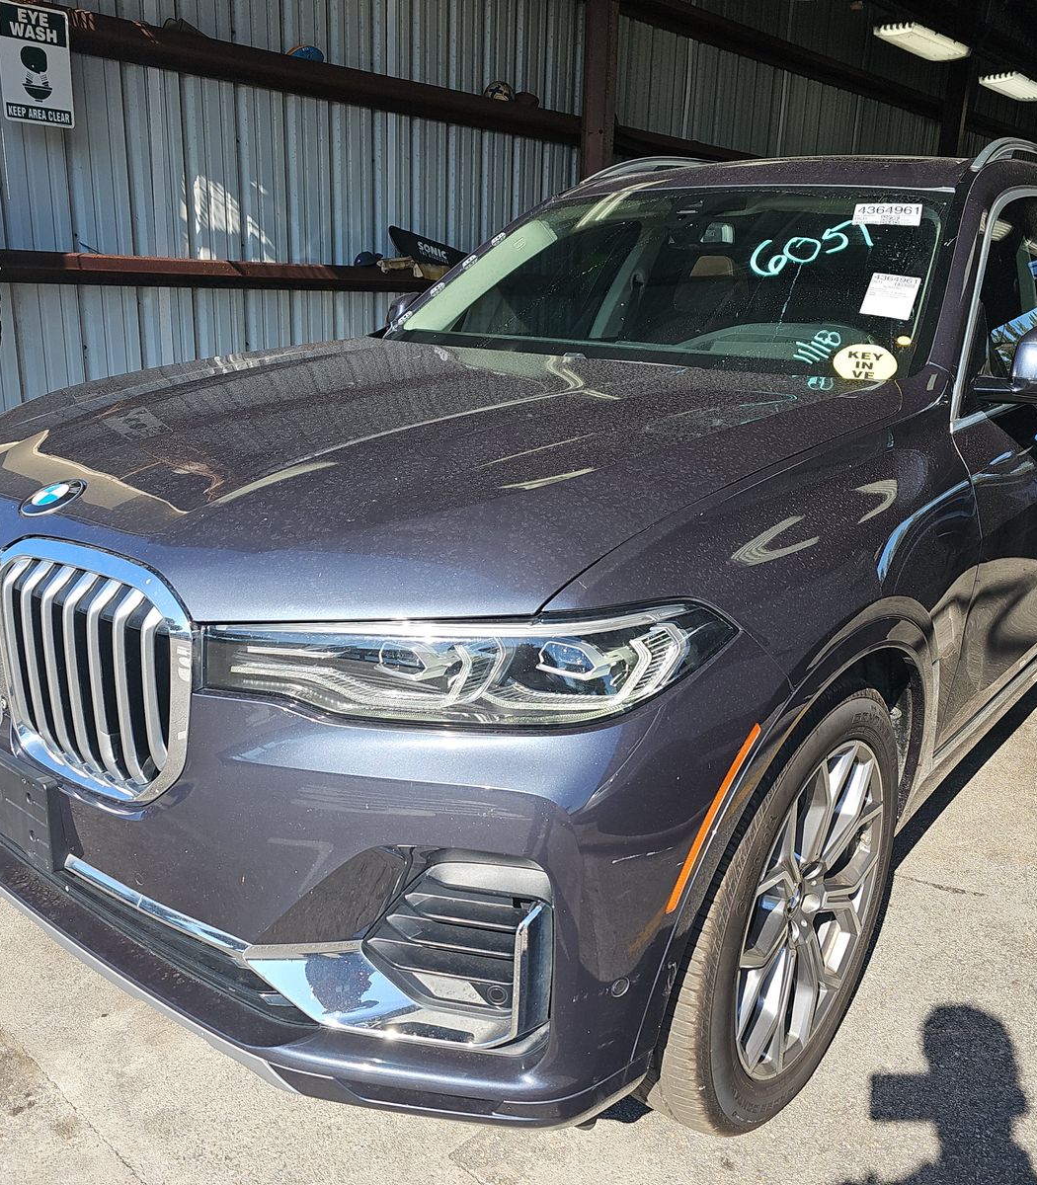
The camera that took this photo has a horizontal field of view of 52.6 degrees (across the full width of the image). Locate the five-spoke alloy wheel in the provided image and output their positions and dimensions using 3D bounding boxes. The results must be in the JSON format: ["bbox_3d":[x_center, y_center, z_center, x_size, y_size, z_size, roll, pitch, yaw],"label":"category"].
[{"bbox_3d":[0.390,0.490,1.802,0.285,0.785,0.785,14,20,37],"label":"five-spoke alloy wheel"}]

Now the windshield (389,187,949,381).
[{"bbox_3d":[0.314,-0.789,2.683,1.520,0.140,0.920,14,55,37],"label":"windshield"}]

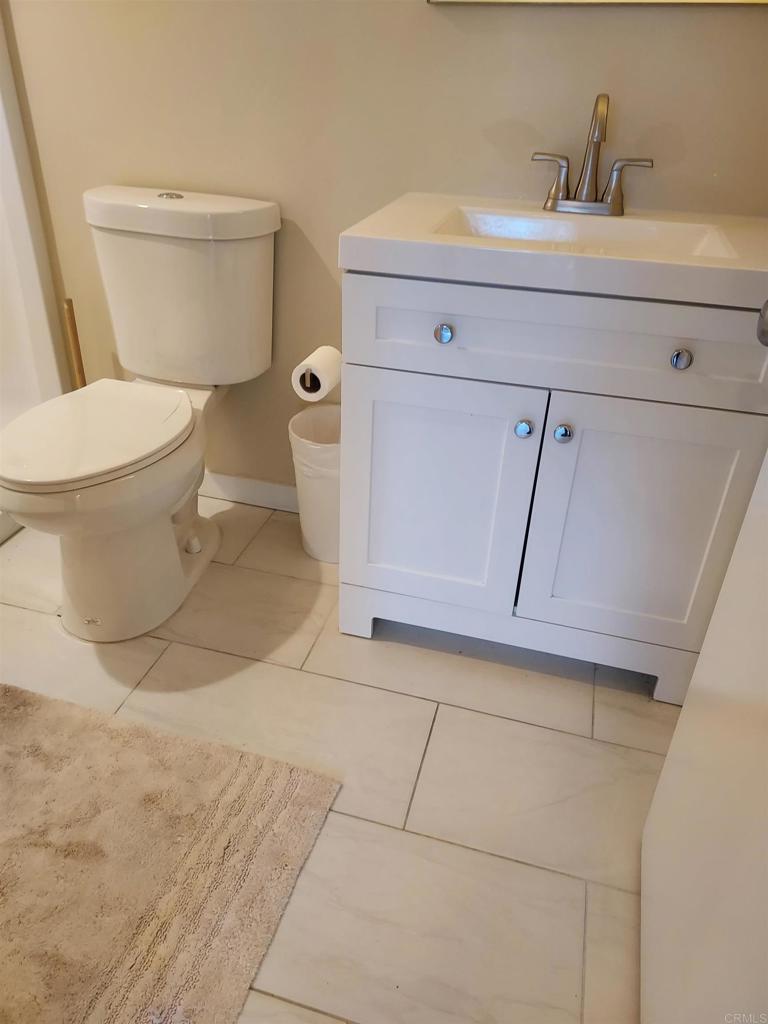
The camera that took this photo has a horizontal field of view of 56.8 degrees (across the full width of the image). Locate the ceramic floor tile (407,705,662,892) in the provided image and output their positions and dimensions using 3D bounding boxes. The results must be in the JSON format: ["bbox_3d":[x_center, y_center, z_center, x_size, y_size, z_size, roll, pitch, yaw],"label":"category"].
[{"bbox_3d":[0.368,0.525,1.276,0.610,0.010,0.302,10,34,12],"label":"ceramic floor tile"}]

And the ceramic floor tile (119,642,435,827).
[{"bbox_3d":[-0.221,0.424,1.408,0.610,0.010,0.302,10,34,12],"label":"ceramic floor tile"}]

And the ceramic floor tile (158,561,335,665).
[{"bbox_3d":[-0.433,0.220,1.716,0.610,0.010,0.302,10,34,12],"label":"ceramic floor tile"}]

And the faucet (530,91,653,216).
[{"bbox_3d":[0.391,-0.665,1.331,0.228,0.203,0.140,10,34,12],"label":"faucet"}]

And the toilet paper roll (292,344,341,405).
[{"bbox_3d":[-0.128,-0.274,1.402,0.078,0.078,0.100,10,34,12],"label":"toilet paper roll"}]

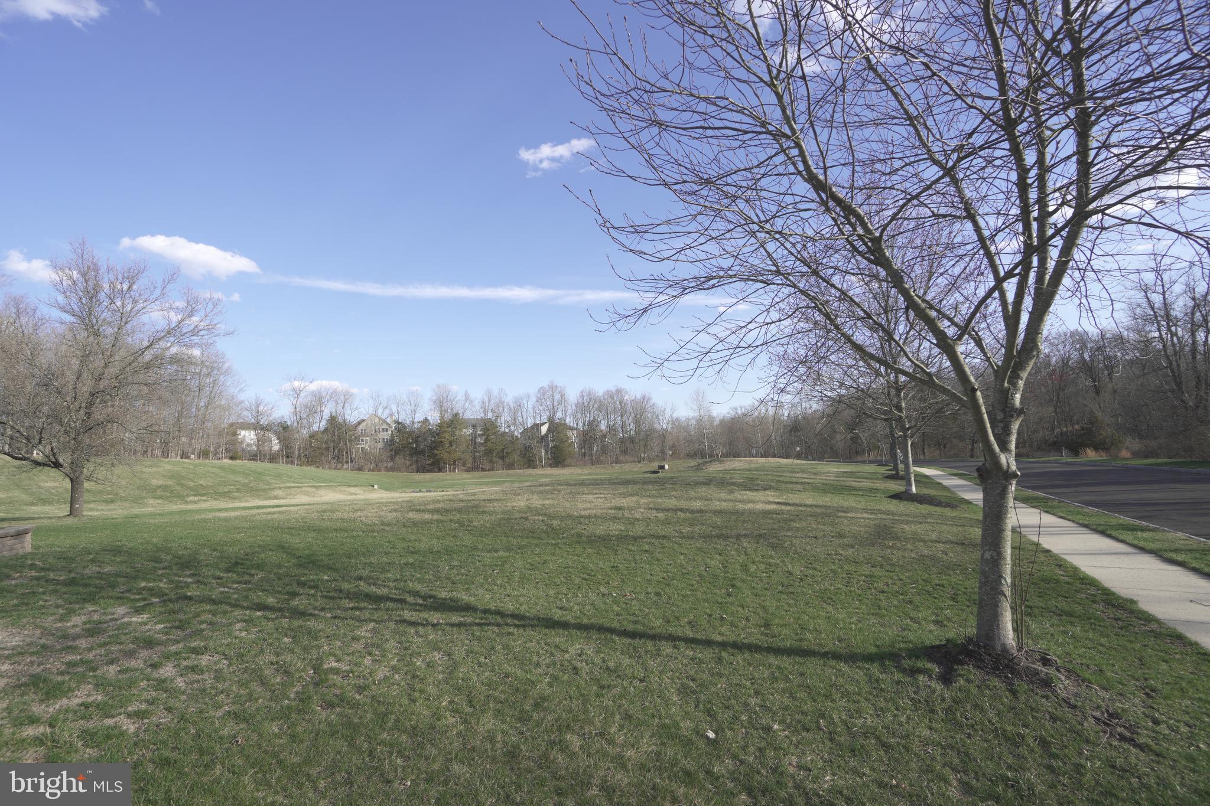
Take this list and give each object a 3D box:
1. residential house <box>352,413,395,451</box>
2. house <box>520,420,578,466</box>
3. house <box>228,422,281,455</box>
[{"bbox_3d":[-66.880,8.860,147.000,12.000,11.400,11.000,2,-5,-19],"label":"residential house"},{"bbox_3d":[-15.240,11.260,141.000,14.500,11.800,11.500,0,-5,-2],"label":"house"},{"bbox_3d":[-103.850,10.660,150.000,13.500,9.600,10.500,2,-5,-24],"label":"house"}]

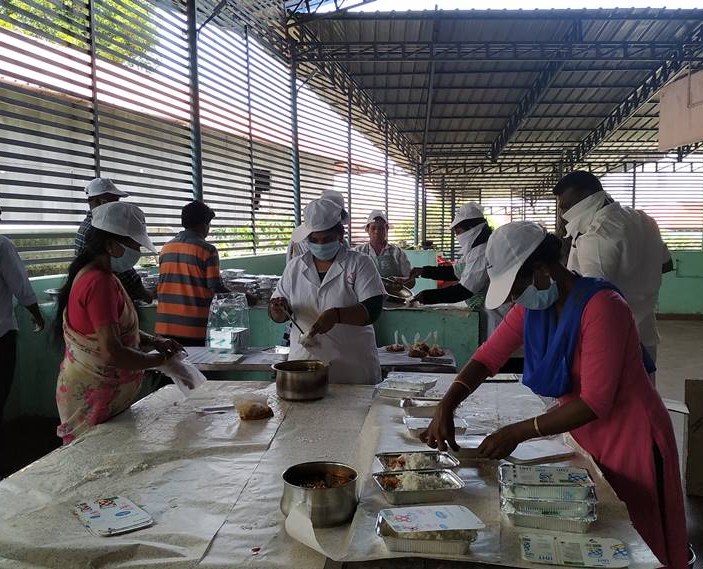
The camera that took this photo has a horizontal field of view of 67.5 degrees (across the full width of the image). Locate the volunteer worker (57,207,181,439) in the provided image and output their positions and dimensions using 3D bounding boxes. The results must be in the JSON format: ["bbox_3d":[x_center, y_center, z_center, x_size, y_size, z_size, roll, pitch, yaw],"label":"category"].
[{"bbox_3d":[-0.802,0.481,1.860,0.460,1.522,0.430,-2,6,-16],"label":"volunteer worker"}]

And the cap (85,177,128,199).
[{"bbox_3d":[-1.398,-0.555,3.008,0.260,0.130,0.180,-3,7,-28],"label":"cap"}]

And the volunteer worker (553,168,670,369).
[{"bbox_3d":[1.266,0.306,2.596,0.520,1.700,0.420,-4,7,-32],"label":"volunteer worker"}]

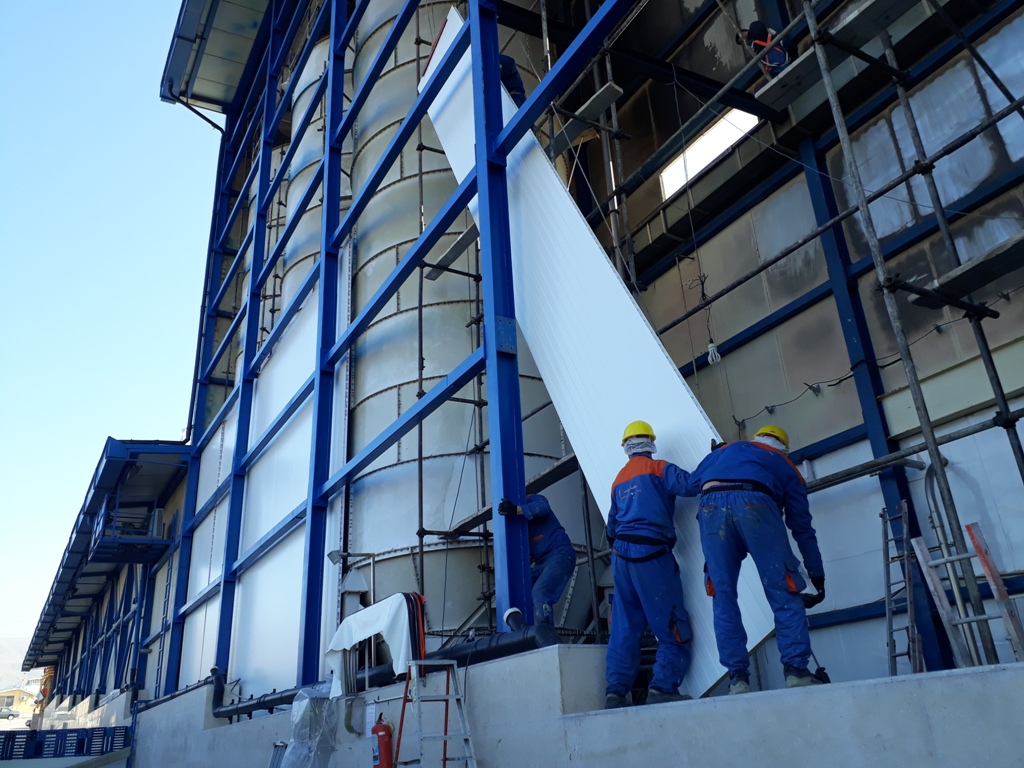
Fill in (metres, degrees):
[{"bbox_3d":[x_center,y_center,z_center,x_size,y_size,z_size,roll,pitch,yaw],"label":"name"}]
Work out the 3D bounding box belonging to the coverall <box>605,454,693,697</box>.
[{"bbox_3d":[0.838,1.168,4.971,0.600,1.430,0.500,-17,-28,27],"label":"coverall"}]

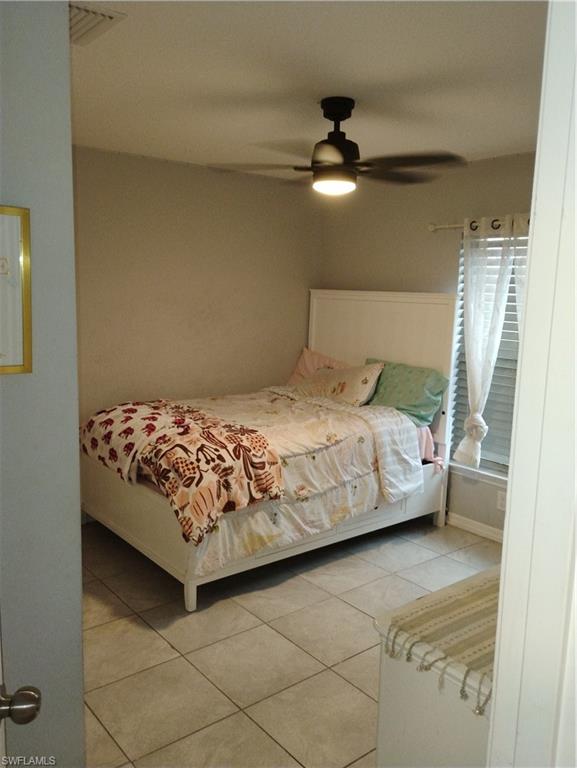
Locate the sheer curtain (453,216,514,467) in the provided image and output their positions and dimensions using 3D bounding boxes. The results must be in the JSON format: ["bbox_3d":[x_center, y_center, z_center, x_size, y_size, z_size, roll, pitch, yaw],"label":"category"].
[{"bbox_3d":[1.220,-0.253,3.974,0.120,1.595,0.345,-5,11,-38],"label":"sheer curtain"}]

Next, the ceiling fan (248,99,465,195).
[{"bbox_3d":[0.220,-1.089,2.860,1.220,0.400,1.220,-5,11,-38],"label":"ceiling fan"}]

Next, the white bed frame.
[{"bbox_3d":[-0.132,0.178,4.153,2.040,1.600,1.460,-5,11,-38],"label":"white bed frame"}]

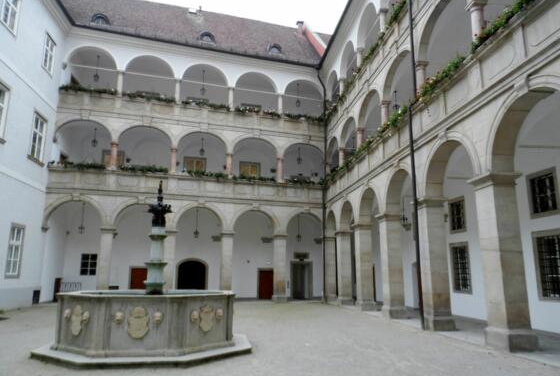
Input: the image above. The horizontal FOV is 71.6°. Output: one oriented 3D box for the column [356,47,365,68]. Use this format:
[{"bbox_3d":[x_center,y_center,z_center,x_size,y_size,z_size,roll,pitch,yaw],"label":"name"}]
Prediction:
[{"bbox_3d":[4.440,-7.054,21.524,0.448,1.629,0.448,2,-13,-7],"label":"column"}]

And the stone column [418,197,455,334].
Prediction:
[{"bbox_3d":[5.215,2.528,13.117,0.774,4.276,0.876,2,-13,-7],"label":"stone column"}]

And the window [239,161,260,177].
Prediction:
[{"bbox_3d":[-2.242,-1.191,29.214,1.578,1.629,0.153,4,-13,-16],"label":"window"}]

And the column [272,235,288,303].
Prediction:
[{"bbox_3d":[0.019,5.019,24.422,0.860,4.139,0.759,4,-13,-16],"label":"column"}]

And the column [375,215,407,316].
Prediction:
[{"bbox_3d":[4.717,3.254,16.282,0.759,4.169,0.850,2,-13,-7],"label":"column"}]

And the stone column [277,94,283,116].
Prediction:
[{"bbox_3d":[0.027,-5.721,26.656,0.415,1.518,0.415,1,-12,0],"label":"stone column"}]

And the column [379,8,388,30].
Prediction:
[{"bbox_3d":[4.709,-7.655,17.964,0.430,1.620,0.430,2,-13,-7],"label":"column"}]

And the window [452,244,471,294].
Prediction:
[{"bbox_3d":[7.902,3.482,16.926,0.200,2.186,1.346,2,-13,-7],"label":"window"}]

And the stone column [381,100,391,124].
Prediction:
[{"bbox_3d":[4.778,-3.211,17.585,0.468,1.629,0.468,2,-13,-7],"label":"stone column"}]

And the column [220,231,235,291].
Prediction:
[{"bbox_3d":[-3.191,4.781,23.497,0.860,4.139,0.759,4,-13,-16],"label":"column"}]

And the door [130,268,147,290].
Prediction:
[{"bbox_3d":[-8.844,6.049,24.573,1.170,1.860,0.120,4,-13,-15],"label":"door"}]

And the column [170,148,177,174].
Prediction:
[{"bbox_3d":[-6.488,-1.622,23.781,0.425,1.740,0.425,4,-13,-16],"label":"column"}]

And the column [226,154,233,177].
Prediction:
[{"bbox_3d":[-3.203,-1.451,24.758,0.450,1.660,0.450,4,-13,-15],"label":"column"}]

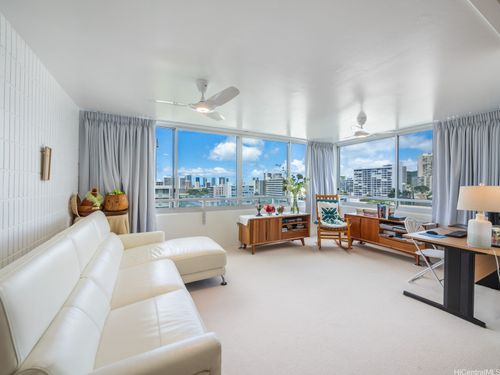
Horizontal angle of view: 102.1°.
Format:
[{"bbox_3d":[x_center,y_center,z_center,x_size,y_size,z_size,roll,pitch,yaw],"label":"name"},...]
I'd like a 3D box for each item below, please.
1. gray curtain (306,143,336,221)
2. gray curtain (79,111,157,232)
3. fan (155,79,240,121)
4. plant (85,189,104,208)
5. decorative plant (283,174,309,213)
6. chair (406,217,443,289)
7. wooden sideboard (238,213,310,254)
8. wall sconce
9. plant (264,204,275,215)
[{"bbox_3d":[1.833,-0.129,5.106,0.919,2.070,0.180,0,0,-25],"label":"gray curtain"},{"bbox_3d":[-2.097,-0.128,3.272,1.060,2.130,0.200,0,0,-25],"label":"gray curtain"},{"bbox_3d":[-0.540,-1.029,2.270,1.000,0.345,0.960,0,0,-25],"label":"fan"},{"bbox_3d":[-2.230,0.195,2.900,0.270,0.360,0.260,0,0,-25],"label":"plant"},{"bbox_3d":[1.020,0.180,4.530,0.530,0.870,0.450,0,0,-25],"label":"decorative plant"},{"bbox_3d":[2.350,0.847,2.540,0.440,0.830,0.500,0,0,-24],"label":"chair"},{"bbox_3d":[0.546,0.931,4.303,1.450,0.650,0.480,0,0,-25],"label":"wooden sideboard"},{"bbox_3d":[-2.020,-0.246,2.032,0.075,0.330,0.120,0,0,-28],"label":"wall sconce"},{"bbox_3d":[0.405,0.492,4.200,0.220,0.235,0.200,0,0,-25],"label":"plant"}]

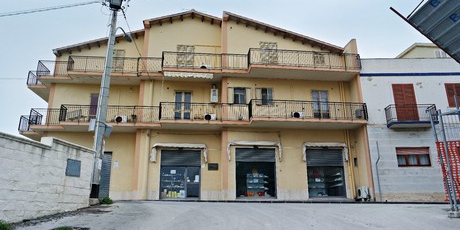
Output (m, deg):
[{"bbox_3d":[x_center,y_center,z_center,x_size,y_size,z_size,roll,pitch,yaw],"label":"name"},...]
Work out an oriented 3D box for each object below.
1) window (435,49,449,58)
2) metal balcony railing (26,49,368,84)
[{"bbox_3d":[18.056,-5.148,26.126,1.150,1.350,0.150,1,-15,-5],"label":"window"},{"bbox_3d":[-2.723,-2.921,18.657,20.400,1.050,2.800,0,-15,0],"label":"metal balcony railing"}]

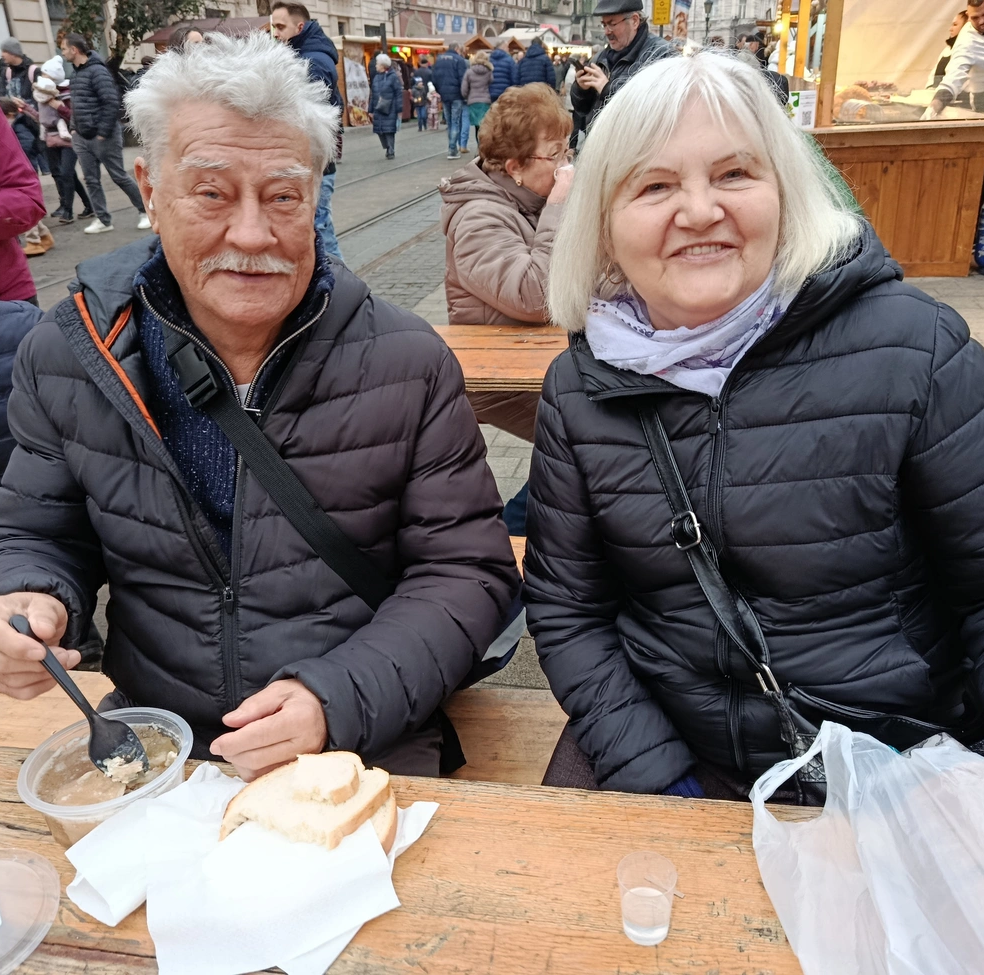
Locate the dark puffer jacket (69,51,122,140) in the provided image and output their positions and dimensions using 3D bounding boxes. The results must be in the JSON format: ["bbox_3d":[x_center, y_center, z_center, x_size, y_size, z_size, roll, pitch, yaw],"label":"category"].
[{"bbox_3d":[-3.741,-3.703,8.502,0.350,0.780,0.500,-17,28,-31],"label":"dark puffer jacket"}]

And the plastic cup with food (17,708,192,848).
[{"bbox_3d":[-0.279,0.226,0.672,0.114,0.065,0.114,-2,24,1],"label":"plastic cup with food"}]

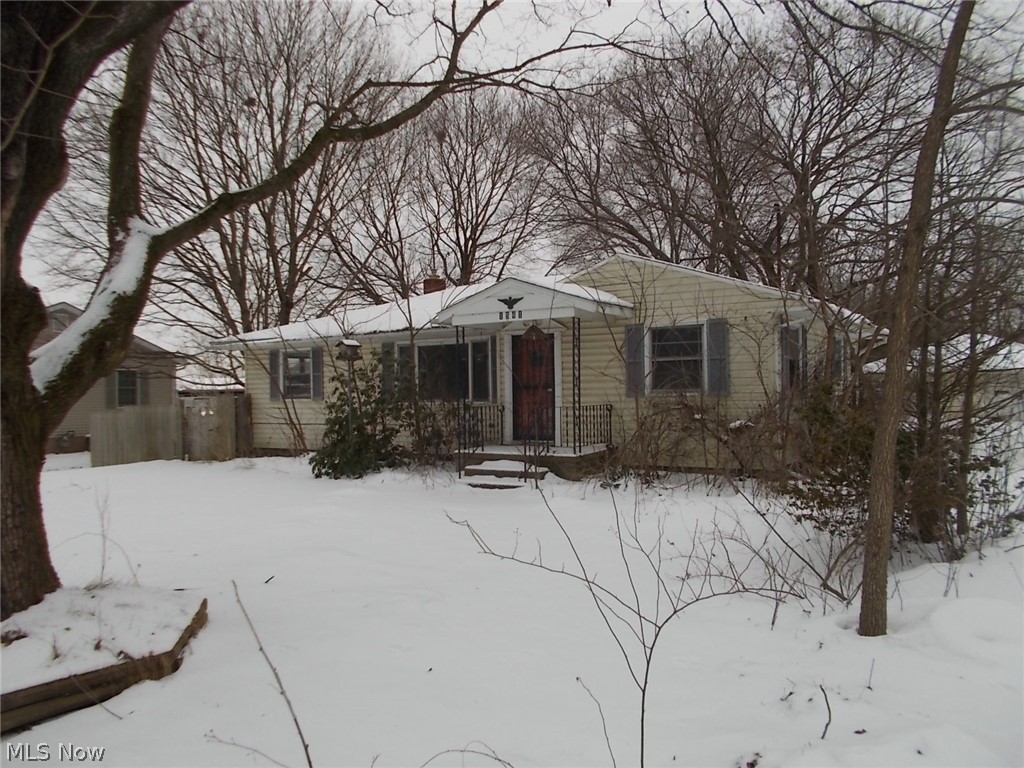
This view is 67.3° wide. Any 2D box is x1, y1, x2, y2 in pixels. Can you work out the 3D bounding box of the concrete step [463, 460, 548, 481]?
[{"bbox_3d":[-0.078,1.545,13.304,1.600,0.190,0.360,-1,0,32],"label":"concrete step"}]

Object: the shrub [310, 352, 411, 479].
[{"bbox_3d":[-3.142,0.632,15.950,1.900,2.500,1.700,-1,0,32],"label":"shrub"}]

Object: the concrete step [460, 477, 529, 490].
[{"bbox_3d":[-0.249,1.740,13.059,1.500,0.180,0.360,-1,0,32],"label":"concrete step"}]

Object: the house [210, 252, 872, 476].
[{"bbox_3d":[0.709,-0.480,19.105,13.800,4.450,10.500,-1,0,32],"label":"house"}]

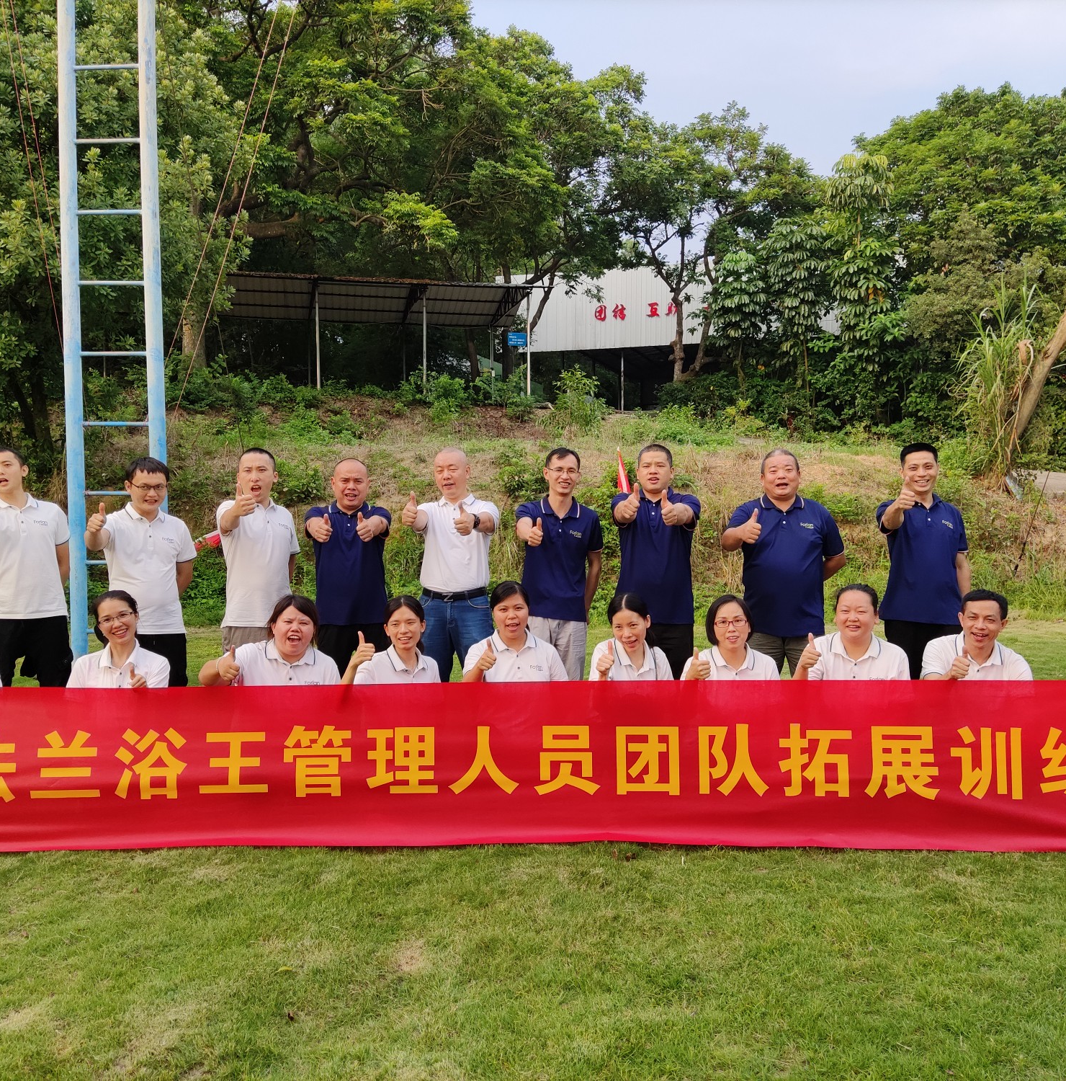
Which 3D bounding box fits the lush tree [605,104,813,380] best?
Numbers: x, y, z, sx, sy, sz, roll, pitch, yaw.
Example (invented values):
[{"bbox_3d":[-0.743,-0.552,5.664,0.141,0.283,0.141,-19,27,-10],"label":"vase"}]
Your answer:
[{"bbox_3d":[4.994,-8.377,29.500,5.800,7.900,5.200,0,3,0],"label":"lush tree"}]

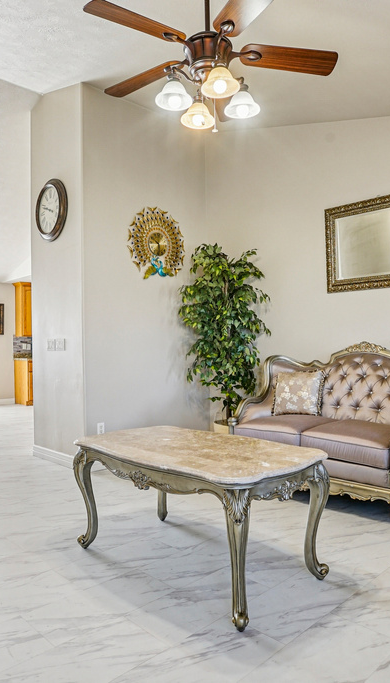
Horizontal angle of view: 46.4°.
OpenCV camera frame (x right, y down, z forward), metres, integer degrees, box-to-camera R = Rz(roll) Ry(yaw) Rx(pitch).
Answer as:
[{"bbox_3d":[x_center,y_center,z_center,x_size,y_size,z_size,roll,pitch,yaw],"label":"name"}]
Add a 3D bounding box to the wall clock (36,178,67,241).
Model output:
[{"bbox_3d":[-1.410,-1.275,4.442,0.575,0.575,0.070,-1,-1,45],"label":"wall clock"}]

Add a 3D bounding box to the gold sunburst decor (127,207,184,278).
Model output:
[{"bbox_3d":[-0.380,-0.997,4.655,0.740,0.740,0.060,0,-1,-44],"label":"gold sunburst decor"}]

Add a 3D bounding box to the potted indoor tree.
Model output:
[{"bbox_3d":[0.293,0.118,4.499,0.820,2.100,0.770,-1,0,0],"label":"potted indoor tree"}]

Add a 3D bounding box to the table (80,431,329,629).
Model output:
[{"bbox_3d":[-0.012,0.854,2.388,0.785,0.602,1.290,0,-1,-44],"label":"table"}]

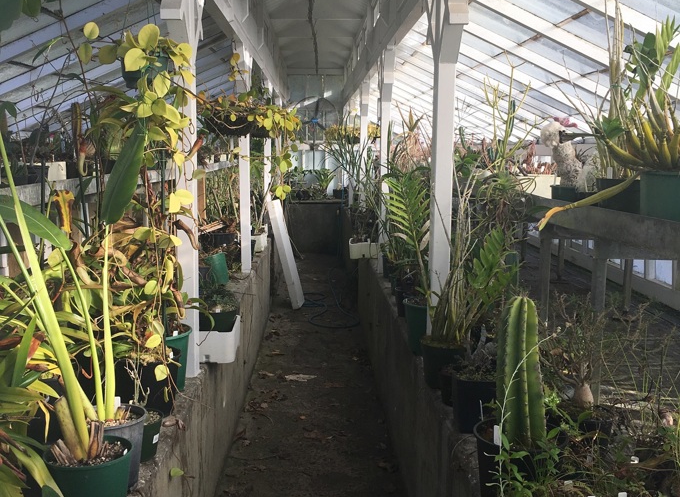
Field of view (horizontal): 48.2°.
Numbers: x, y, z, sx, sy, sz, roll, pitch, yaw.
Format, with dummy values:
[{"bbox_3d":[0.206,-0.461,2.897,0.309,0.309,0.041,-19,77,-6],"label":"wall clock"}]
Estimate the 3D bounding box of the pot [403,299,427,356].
[{"bbox_3d":[0.383,0.363,3.440,0.203,0.213,0.203,1,7,0],"label":"pot"}]

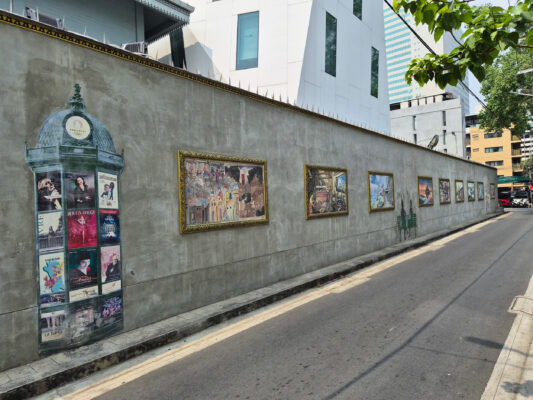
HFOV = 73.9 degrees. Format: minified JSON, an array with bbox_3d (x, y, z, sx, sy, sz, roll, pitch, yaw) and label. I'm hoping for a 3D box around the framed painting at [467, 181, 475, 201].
[{"bbox_3d":[12.144,-0.486,20.970,0.070,1.178,1.969,-2,0,41],"label":"framed painting"}]

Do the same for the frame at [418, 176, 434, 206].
[{"bbox_3d":[6.400,-0.317,14.194,0.070,1.178,1.969,-2,0,40],"label":"frame"}]

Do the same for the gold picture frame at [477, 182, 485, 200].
[{"bbox_3d":[14.044,-0.542,23.180,0.070,1.178,1.969,-2,0,41],"label":"gold picture frame"}]

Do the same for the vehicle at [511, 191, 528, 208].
[{"bbox_3d":[29.959,-0.084,41.754,1.820,1.870,4.600,-2,0,41],"label":"vehicle"}]

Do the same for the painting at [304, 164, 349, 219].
[{"bbox_3d":[1.451,-0.175,8.237,0.070,1.178,1.969,-2,0,39],"label":"painting"}]

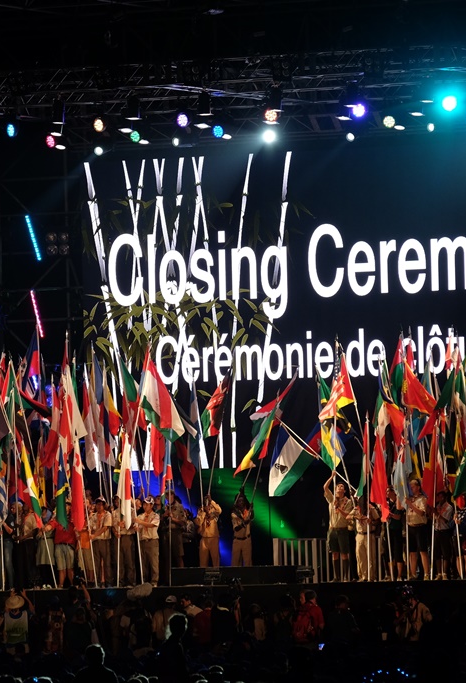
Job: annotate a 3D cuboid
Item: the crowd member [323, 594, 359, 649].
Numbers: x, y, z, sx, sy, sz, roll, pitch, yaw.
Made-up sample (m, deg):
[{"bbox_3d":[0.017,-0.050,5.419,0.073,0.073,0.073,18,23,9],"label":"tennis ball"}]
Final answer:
[{"bbox_3d":[1.870,5.195,113.461,0.550,1.730,0.400,-3,-3,37],"label":"crowd member"}]

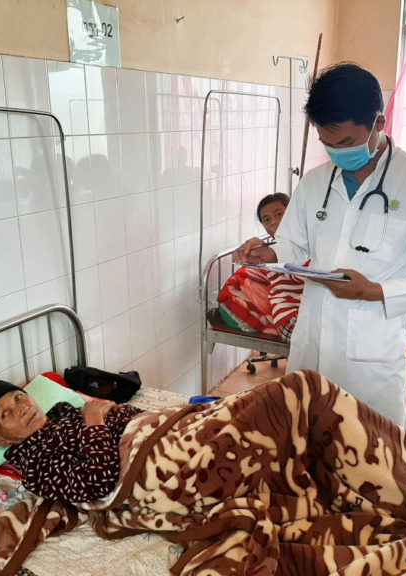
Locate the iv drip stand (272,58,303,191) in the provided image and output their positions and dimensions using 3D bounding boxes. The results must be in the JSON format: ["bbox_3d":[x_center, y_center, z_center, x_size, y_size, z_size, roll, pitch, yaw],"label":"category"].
[{"bbox_3d":[0.525,-0.403,3.508,0.460,1.880,0.460,8,18,28],"label":"iv drip stand"}]

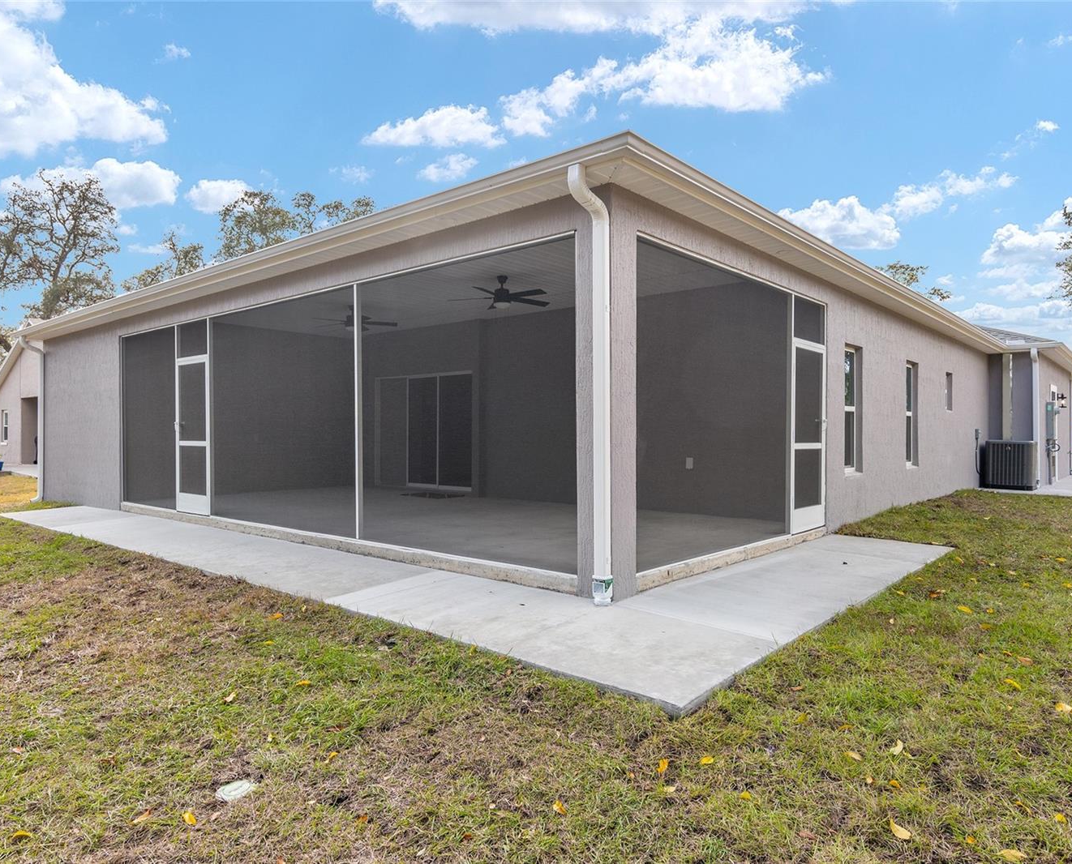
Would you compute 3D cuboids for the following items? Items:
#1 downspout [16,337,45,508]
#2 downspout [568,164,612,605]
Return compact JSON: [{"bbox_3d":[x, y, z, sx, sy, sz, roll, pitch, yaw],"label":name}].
[{"bbox_3d":[-9.477,-0.233,12.835,0.110,3.120,0.420,0,0,40],"label":"downspout"},{"bbox_3d":[0.365,-0.291,4.731,0.115,3.030,0.380,0,0,40],"label":"downspout"}]

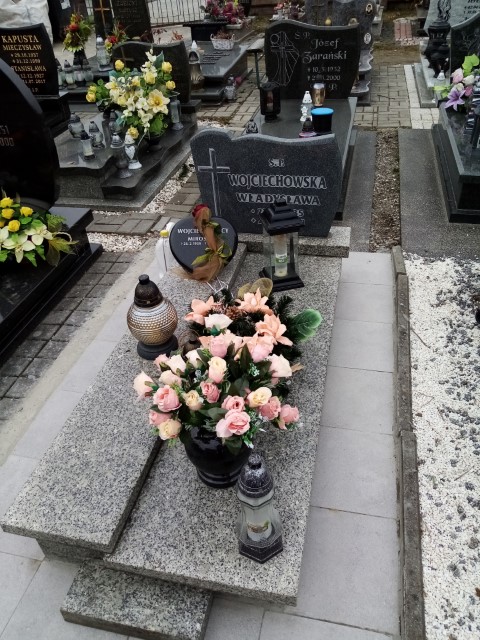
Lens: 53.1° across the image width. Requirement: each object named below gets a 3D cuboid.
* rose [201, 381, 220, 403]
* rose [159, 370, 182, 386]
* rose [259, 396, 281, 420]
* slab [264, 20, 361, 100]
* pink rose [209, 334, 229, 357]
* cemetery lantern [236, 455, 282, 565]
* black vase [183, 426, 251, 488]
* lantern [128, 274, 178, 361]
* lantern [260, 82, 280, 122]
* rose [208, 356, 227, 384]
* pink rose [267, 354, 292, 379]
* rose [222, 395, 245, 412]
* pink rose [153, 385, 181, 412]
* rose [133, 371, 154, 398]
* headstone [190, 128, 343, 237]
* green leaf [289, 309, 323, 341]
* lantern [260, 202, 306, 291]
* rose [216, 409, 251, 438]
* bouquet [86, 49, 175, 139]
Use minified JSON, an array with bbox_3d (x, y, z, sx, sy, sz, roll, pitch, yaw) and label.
[{"bbox_3d":[-0.068,0.164,1.100,0.047,0.051,0.047,-5,46,-4],"label":"rose"},{"bbox_3d":[-0.160,0.137,1.103,0.046,0.048,0.046,-11,39,24],"label":"rose"},{"bbox_3d":[0.069,0.206,1.120,0.053,0.053,0.053,-17,73,-50],"label":"rose"},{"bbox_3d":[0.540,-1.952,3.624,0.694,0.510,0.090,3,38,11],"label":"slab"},{"bbox_3d":[-0.052,0.064,1.159,0.045,0.053,0.045,-1,22,0],"label":"pink rose"},{"bbox_3d":[0.041,0.402,1.072,0.105,0.315,0.117,-3,36,3],"label":"cemetery lantern"},{"bbox_3d":[-0.065,0.329,1.267,0.175,0.220,0.175,5,37,13],"label":"black vase"},{"bbox_3d":[-0.299,-0.017,1.594,0.169,0.302,0.169,5,38,13],"label":"lantern"},{"bbox_3d":[0.235,-1.588,3.511,0.145,0.249,0.141,5,37,13],"label":"lantern"},{"bbox_3d":[-0.051,0.115,1.092,0.042,0.055,0.042,-1,38,0],"label":"rose"},{"bbox_3d":[0.099,0.117,1.205,0.062,0.058,0.062,42,11,7],"label":"pink rose"},{"bbox_3d":[-0.014,0.185,1.053,0.046,0.043,0.046,4,54,-6],"label":"rose"},{"bbox_3d":[-0.174,0.186,1.140,0.062,0.061,0.062,-49,36,-13],"label":"pink rose"},{"bbox_3d":[-0.238,0.159,1.185,0.055,0.063,0.056,-52,17,-13],"label":"rose"},{"bbox_3d":[0.140,-0.681,2.394,0.730,0.535,0.068,5,38,15],"label":"headstone"},{"bbox_3d":[0.233,0.019,1.684,0.085,0.060,0.095,-29,43,-29],"label":"green leaf"},{"bbox_3d":[0.170,-0.313,1.956,0.159,0.354,0.159,-11,38,-9],"label":"lantern"},{"bbox_3d":[-0.015,0.233,1.080,0.068,0.056,0.070,-36,80,-27],"label":"rose"},{"bbox_3d":[-0.709,-1.487,3.171,0.504,0.470,0.381,-5,37,0],"label":"bouquet"}]

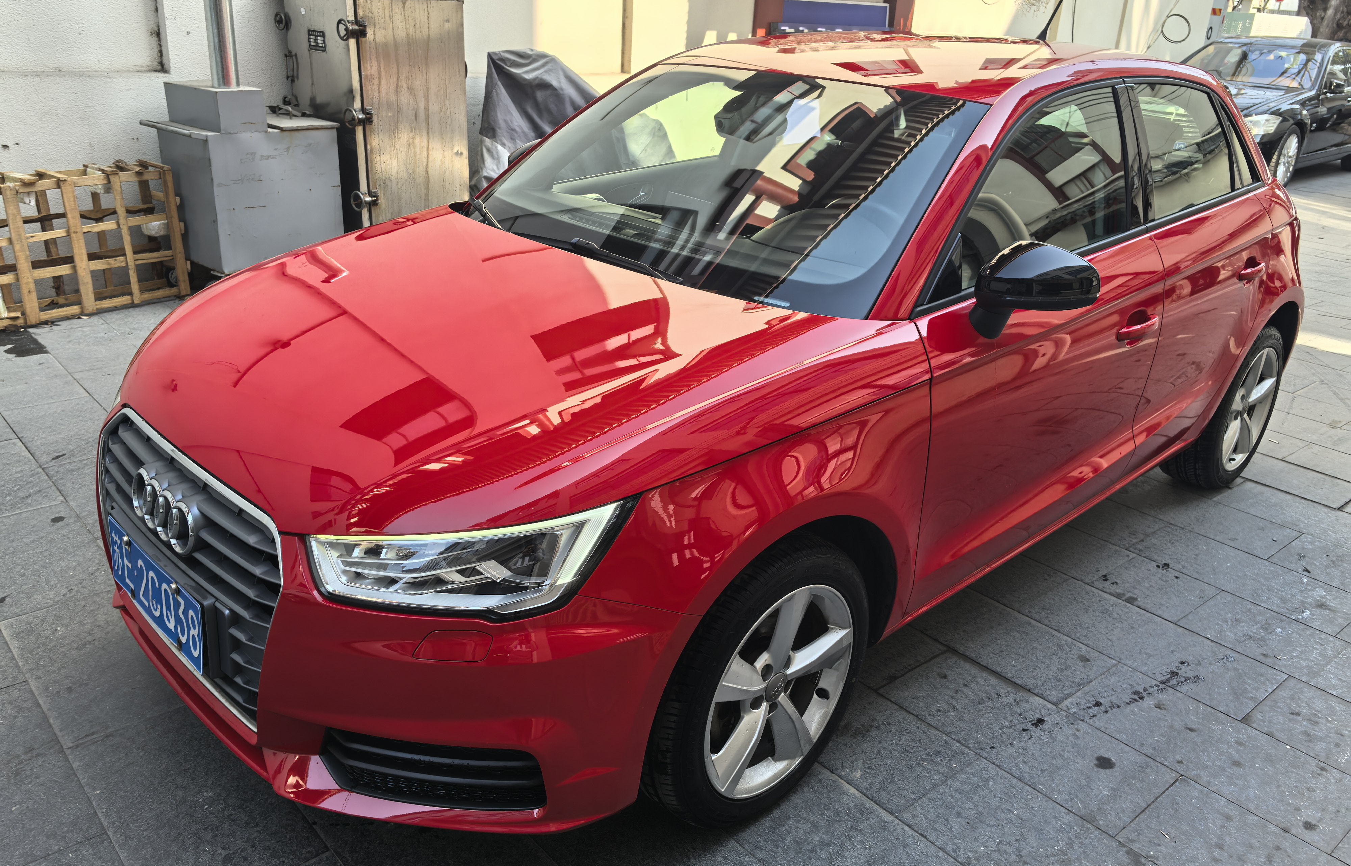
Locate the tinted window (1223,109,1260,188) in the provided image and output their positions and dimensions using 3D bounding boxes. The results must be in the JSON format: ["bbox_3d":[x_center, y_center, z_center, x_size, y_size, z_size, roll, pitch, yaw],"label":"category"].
[{"bbox_3d":[1.673,-0.842,3.140,0.040,0.230,0.190,-10,6,42],"label":"tinted window"}]

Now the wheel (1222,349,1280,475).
[{"bbox_3d":[1.930,-0.098,3.683,0.440,0.440,0.170,-18,29,-41],"label":"wheel"}]

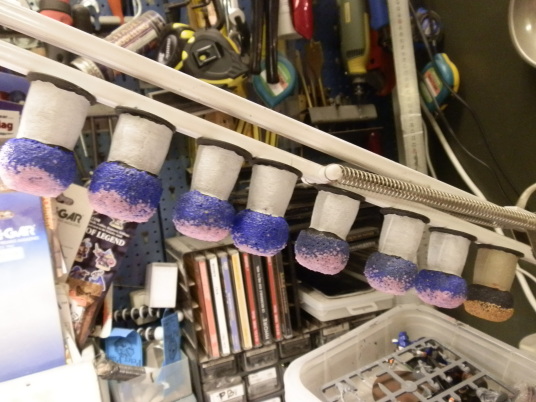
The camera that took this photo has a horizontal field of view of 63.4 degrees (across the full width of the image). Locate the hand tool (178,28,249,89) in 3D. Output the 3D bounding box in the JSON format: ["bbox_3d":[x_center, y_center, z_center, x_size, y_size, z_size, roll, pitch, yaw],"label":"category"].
[{"bbox_3d":[-0.074,-0.195,0.605,0.075,0.079,0.045,-30,4,3],"label":"hand tool"}]

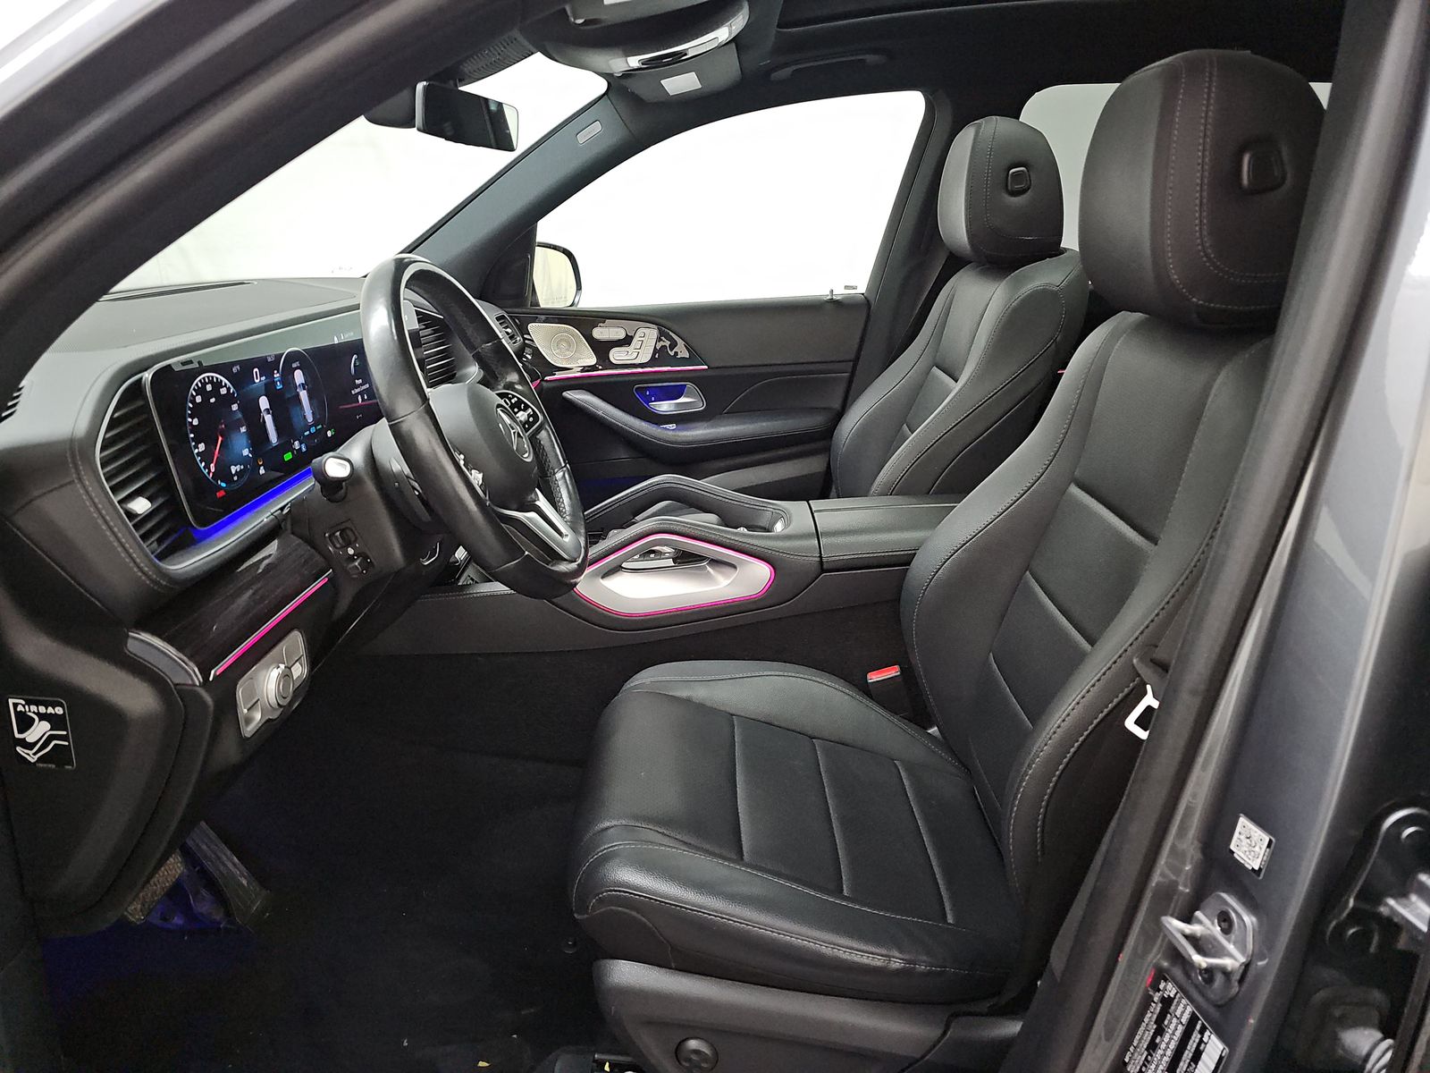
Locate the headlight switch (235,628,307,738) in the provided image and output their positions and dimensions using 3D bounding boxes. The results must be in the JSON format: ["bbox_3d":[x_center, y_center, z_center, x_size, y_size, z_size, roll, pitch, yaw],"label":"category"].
[{"bbox_3d":[-0.375,0.130,0.828,0.020,0.057,0.118,0,20,2],"label":"headlight switch"}]

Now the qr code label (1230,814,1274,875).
[{"bbox_3d":[0.308,0.178,0.545,0.002,0.026,0.025,-6,20,-15],"label":"qr code label"}]

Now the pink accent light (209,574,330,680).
[{"bbox_3d":[-0.380,0.074,0.828,0.007,0.008,0.206,0,20,2],"label":"pink accent light"}]

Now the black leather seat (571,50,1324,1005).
[{"bbox_3d":[0.193,-0.011,0.989,0.730,0.900,0.550,0,20,2],"label":"black leather seat"}]

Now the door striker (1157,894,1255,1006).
[{"bbox_3d":[0.288,0.246,0.568,0.037,0.070,0.046,-3,20,-7],"label":"door striker"}]

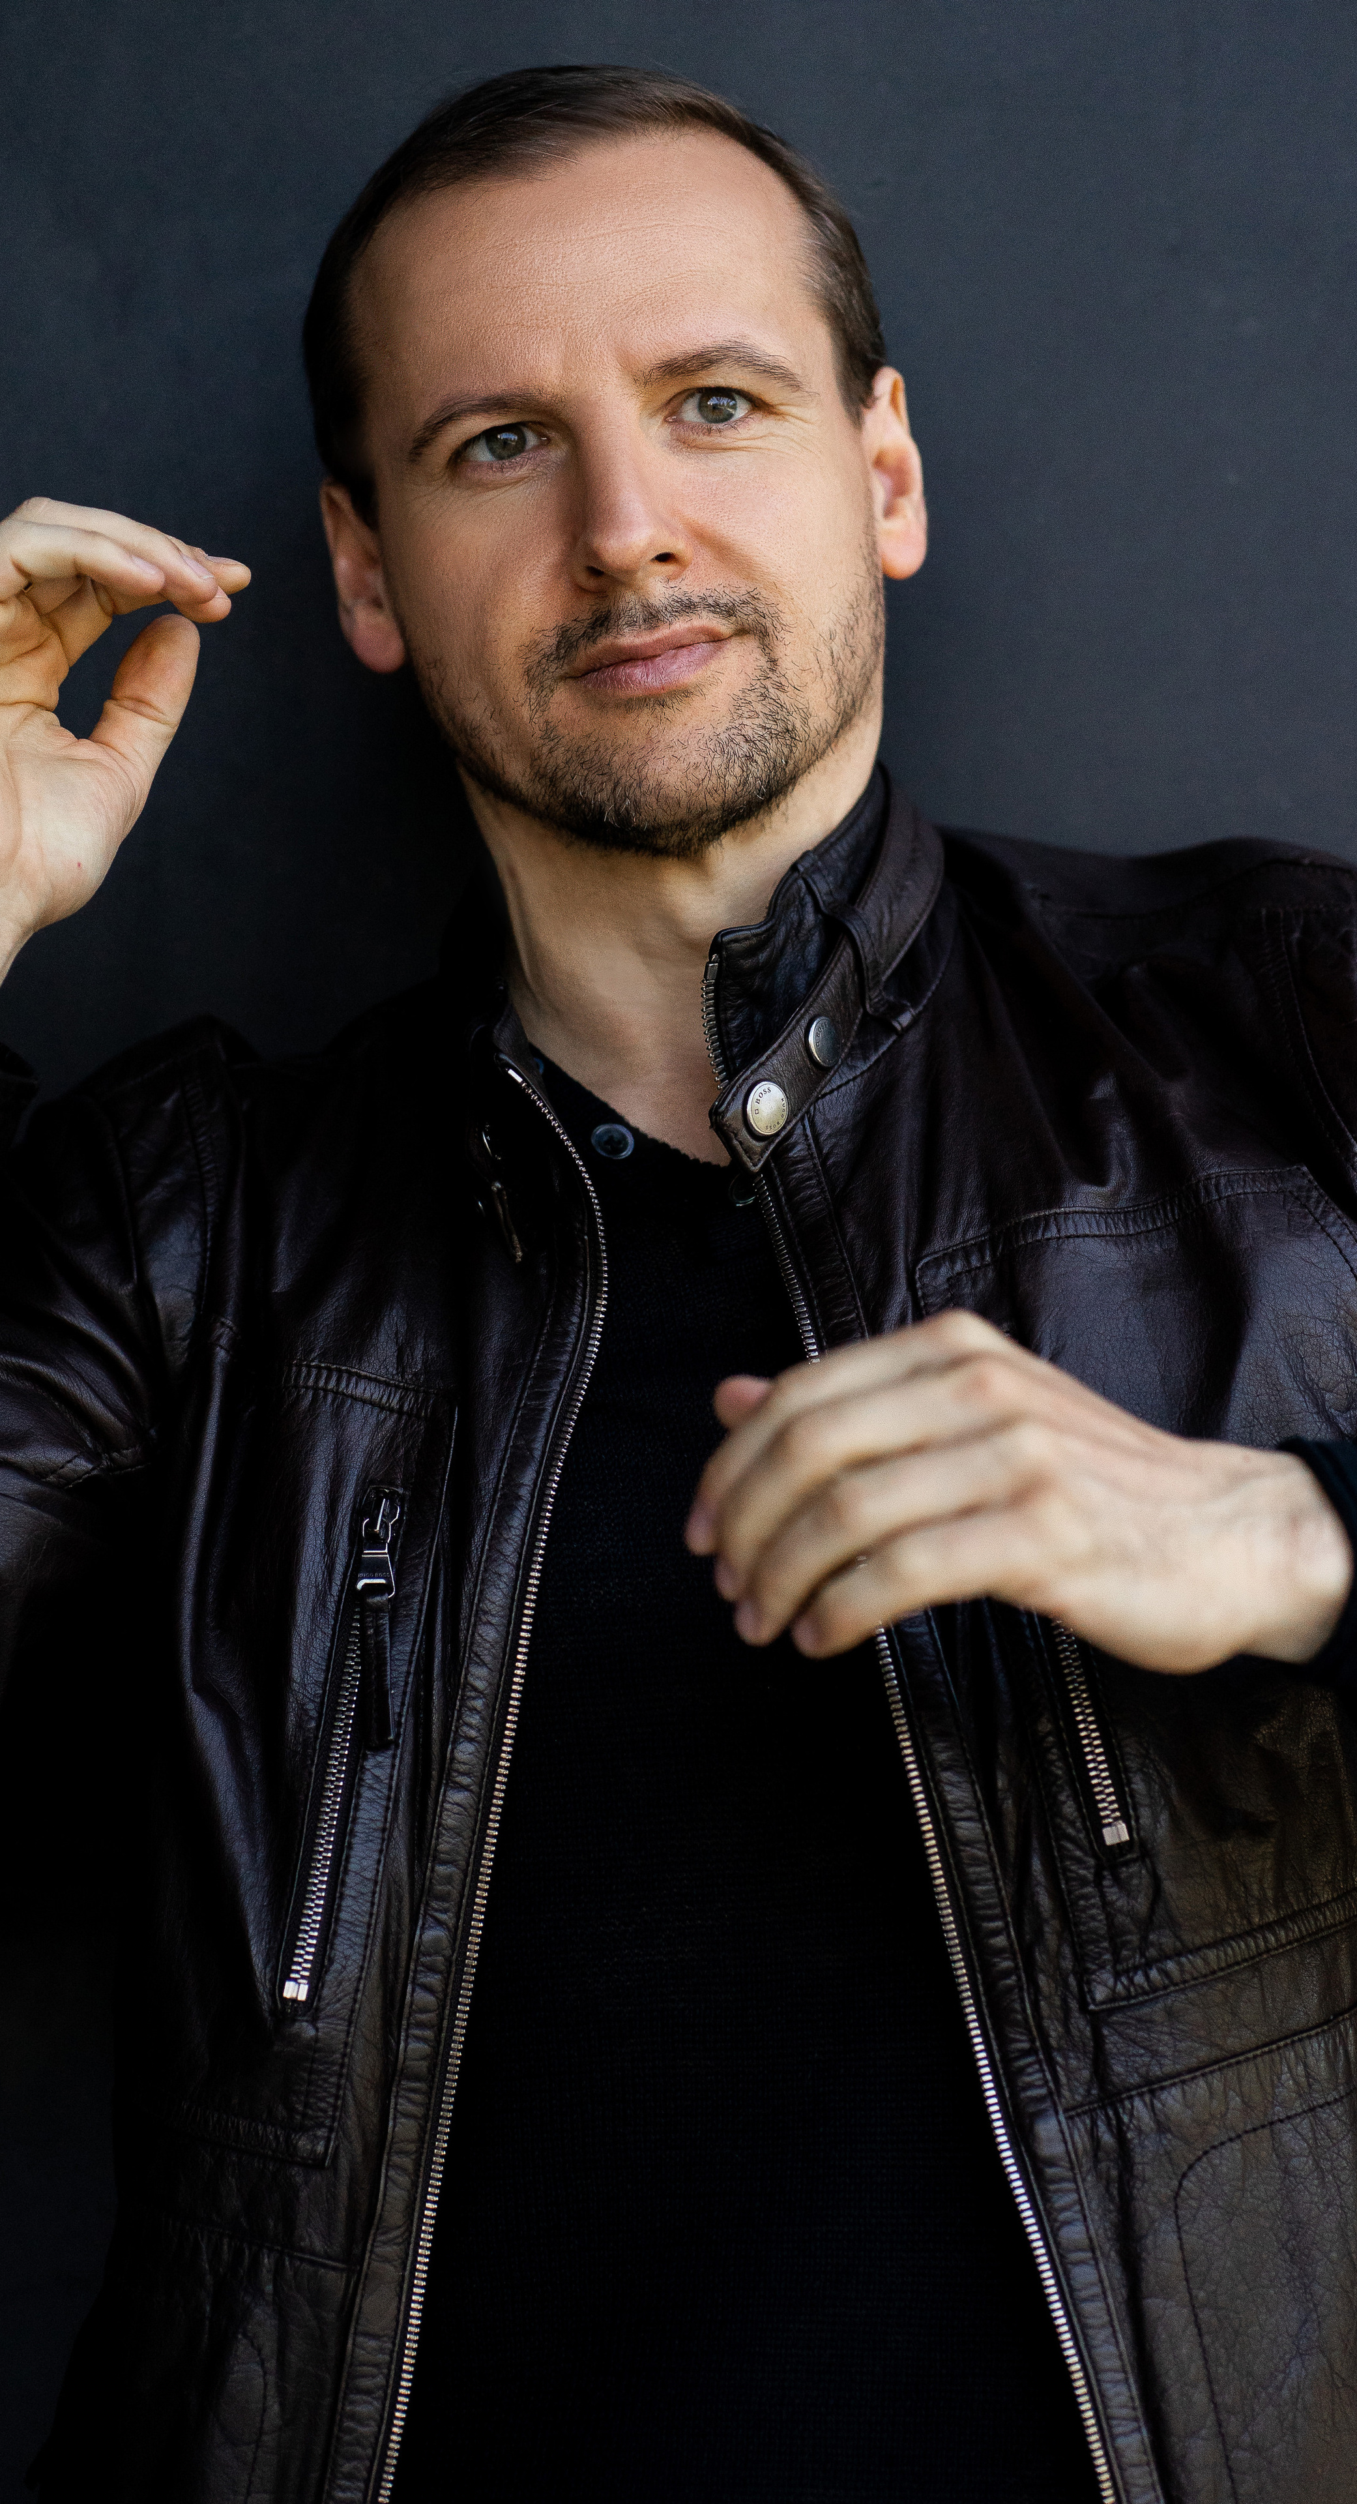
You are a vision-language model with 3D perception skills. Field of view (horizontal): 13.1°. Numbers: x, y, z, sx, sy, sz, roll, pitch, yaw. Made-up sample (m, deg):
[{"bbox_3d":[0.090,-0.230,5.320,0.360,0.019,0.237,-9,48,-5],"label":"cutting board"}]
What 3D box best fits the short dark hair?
[{"bbox_3d":[-0.025,-0.276,1.825,0.174,0.180,0.185,-10,0,2],"label":"short dark hair"}]

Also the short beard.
[{"bbox_3d":[-0.007,-0.159,1.757,0.145,0.080,0.095,-10,0,2],"label":"short beard"}]

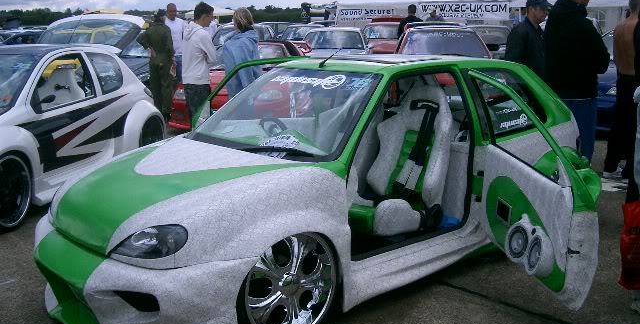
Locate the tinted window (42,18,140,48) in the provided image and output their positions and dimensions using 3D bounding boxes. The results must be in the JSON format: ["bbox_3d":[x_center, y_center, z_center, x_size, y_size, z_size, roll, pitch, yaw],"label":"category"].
[{"bbox_3d":[-2.550,-1.477,8.068,1.150,0.500,0.150,3,-33,12],"label":"tinted window"}]

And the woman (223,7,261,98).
[{"bbox_3d":[-0.830,-0.828,7.792,0.480,1.660,0.340,-9,14,-36],"label":"woman"}]

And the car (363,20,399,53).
[{"bbox_3d":[1.990,-3.334,20.954,1.650,1.410,3.900,-1,11,-2],"label":"car"}]

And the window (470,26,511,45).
[{"bbox_3d":[3.960,-2.989,17.047,1.340,0.140,0.660,1,49,6],"label":"window"}]

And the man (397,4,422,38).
[{"bbox_3d":[1.810,-2.270,14.540,0.520,1.780,0.320,1,12,3],"label":"man"}]

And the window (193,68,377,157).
[{"bbox_3d":[-0.223,-0.325,4.164,1.280,0.160,0.730,12,53,46],"label":"window"}]

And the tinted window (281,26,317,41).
[{"bbox_3d":[-0.402,-3.563,19.989,1.340,0.140,0.660,-1,49,-3],"label":"tinted window"}]

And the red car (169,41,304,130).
[{"bbox_3d":[-0.830,-1.203,10.573,1.680,1.280,3.900,1,12,6],"label":"red car"}]

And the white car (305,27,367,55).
[{"bbox_3d":[0.330,-2.135,14.976,1.630,1.360,3.800,1,12,3],"label":"white car"}]

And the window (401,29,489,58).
[{"bbox_3d":[2.002,-1.888,11.504,1.360,0.140,0.700,1,49,4],"label":"window"}]

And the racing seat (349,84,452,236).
[{"bbox_3d":[0.464,-0.046,4.614,0.880,0.860,0.530,-11,16,-44],"label":"racing seat"}]

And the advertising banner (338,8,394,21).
[{"bbox_3d":[2.779,-8.617,42.128,3.700,0.700,0.060,7,13,29],"label":"advertising banner"}]

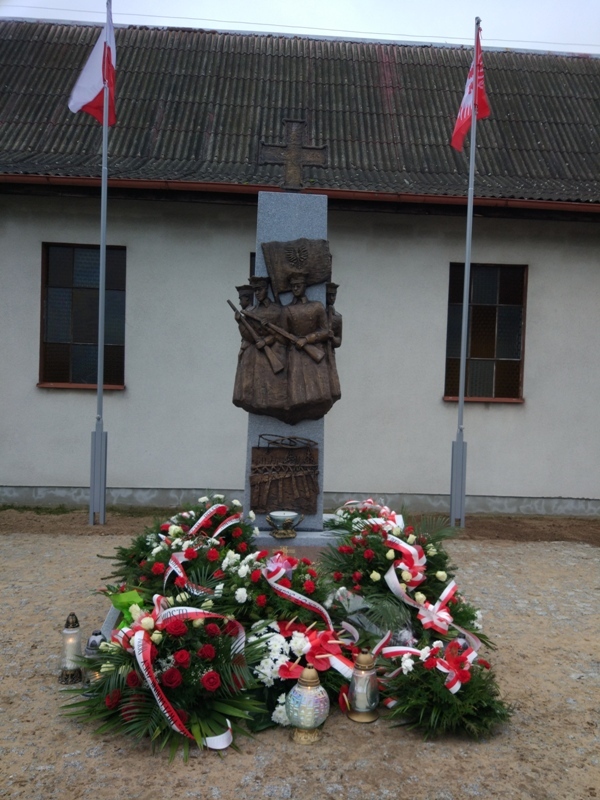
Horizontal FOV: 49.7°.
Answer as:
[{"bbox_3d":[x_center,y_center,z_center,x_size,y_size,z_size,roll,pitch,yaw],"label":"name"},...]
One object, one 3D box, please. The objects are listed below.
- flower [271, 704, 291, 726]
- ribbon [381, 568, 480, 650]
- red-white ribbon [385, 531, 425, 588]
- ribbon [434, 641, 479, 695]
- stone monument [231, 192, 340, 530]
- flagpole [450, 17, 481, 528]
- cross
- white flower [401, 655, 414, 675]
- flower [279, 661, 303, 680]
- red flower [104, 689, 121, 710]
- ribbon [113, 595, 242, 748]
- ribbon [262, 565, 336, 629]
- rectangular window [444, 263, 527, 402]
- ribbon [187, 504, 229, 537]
[{"bbox_3d":[-0.085,1.448,2.970,0.100,0.100,0.080,2,2,-1],"label":"flower"},{"bbox_3d":[0.717,1.128,3.500,0.500,0.430,0.280,2,2,-3],"label":"ribbon"},{"bbox_3d":[0.611,0.930,3.750,0.240,0.310,0.200,2,2,-3],"label":"red-white ribbon"},{"bbox_3d":[0.738,1.266,3.050,0.200,0.230,0.150,2,2,-3],"label":"ribbon"},{"bbox_3d":[-0.111,-0.317,5.328,0.897,2.790,0.550,2,2,-6],"label":"stone monument"},{"bbox_3d":[1.909,-1.415,7.360,0.170,5.770,0.120,2,2,-3],"label":"flagpole"},{"bbox_3d":[-0.055,-2.061,5.442,0.572,0.597,0.090,2,2,-6],"label":"cross"},{"bbox_3d":[0.505,1.243,3.040,0.066,0.088,0.065,2,2,-3],"label":"white flower"},{"bbox_3d":[-0.045,1.287,3.080,0.115,0.090,0.090,2,2,0],"label":"flower"},{"bbox_3d":[-0.800,1.277,2.760,0.067,0.085,0.065,2,2,-3],"label":"red flower"},{"bbox_3d":[-0.568,1.259,3.000,0.580,0.540,0.420,1,3,-10],"label":"ribbon"},{"bbox_3d":[-0.008,1.058,3.450,0.380,0.320,0.220,2,2,-3],"label":"ribbon"},{"bbox_3d":[2.386,-0.866,8.300,1.040,1.760,0.130,2,2,-3],"label":"rectangular window"},{"bbox_3d":[-0.693,0.903,4.850,0.320,0.220,0.180,2,2,-8],"label":"ribbon"}]

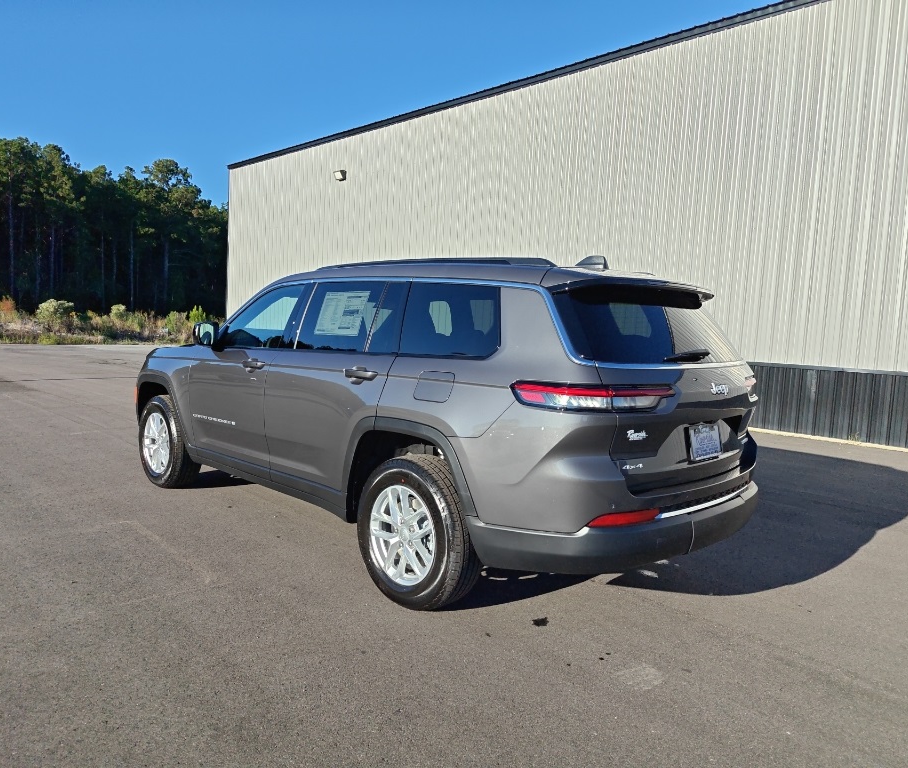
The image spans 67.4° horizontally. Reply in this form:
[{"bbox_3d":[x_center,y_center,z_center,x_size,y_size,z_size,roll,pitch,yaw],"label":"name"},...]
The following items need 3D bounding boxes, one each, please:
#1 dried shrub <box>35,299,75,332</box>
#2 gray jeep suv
[{"bbox_3d":[-18.789,-3.175,32.000,1.900,1.700,1.750,0,6,-30],"label":"dried shrub"},{"bbox_3d":[-0.630,0.075,5.140,5.180,1.810,2.020,7,7,44],"label":"gray jeep suv"}]

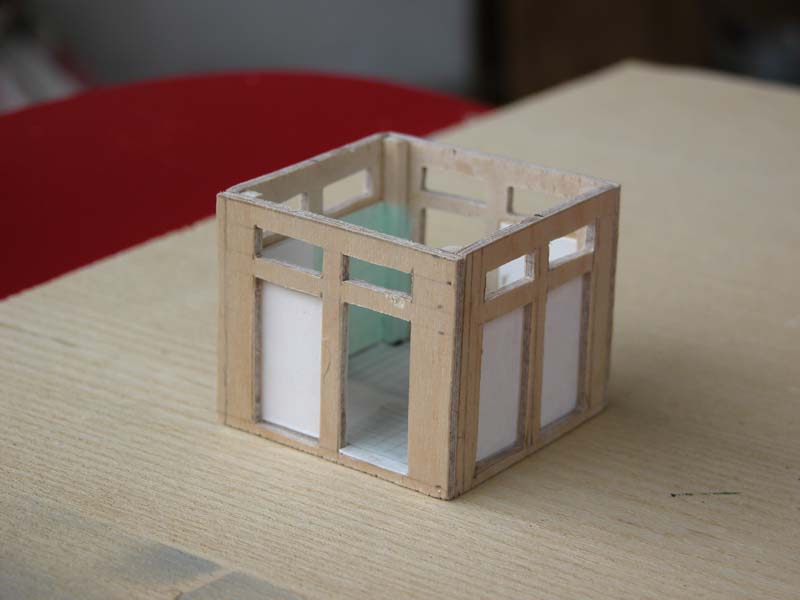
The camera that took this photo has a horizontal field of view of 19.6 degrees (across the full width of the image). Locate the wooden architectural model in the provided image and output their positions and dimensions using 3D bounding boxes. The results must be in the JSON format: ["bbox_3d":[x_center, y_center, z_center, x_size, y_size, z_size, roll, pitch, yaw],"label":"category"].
[{"bbox_3d":[0.003,0.001,0.385,0.048,0.040,0.046,16,25,34],"label":"wooden architectural model"}]

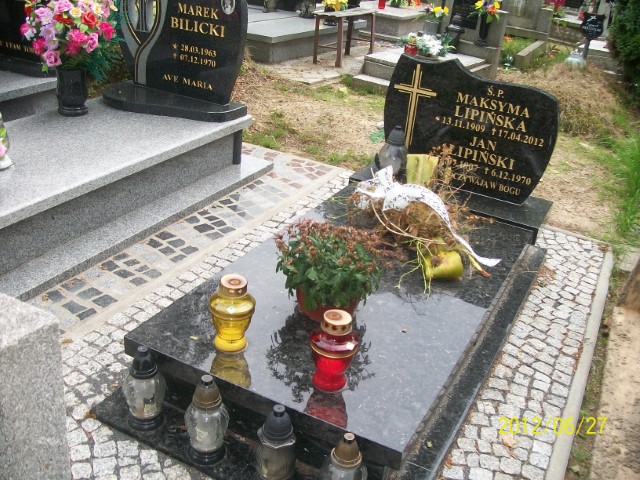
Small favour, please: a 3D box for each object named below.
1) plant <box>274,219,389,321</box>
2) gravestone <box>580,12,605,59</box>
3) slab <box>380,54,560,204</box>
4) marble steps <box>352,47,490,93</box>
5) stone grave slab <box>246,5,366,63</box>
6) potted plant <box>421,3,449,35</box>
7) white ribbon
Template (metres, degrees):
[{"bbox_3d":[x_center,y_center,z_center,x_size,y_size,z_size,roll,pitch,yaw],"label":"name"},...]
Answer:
[{"bbox_3d":[0.033,0.111,2.116,0.340,0.280,0.320,4,26,-2],"label":"plant"},{"bbox_3d":[3.276,-2.442,8.028,0.275,0.560,0.060,22,30,31],"label":"gravestone"},{"bbox_3d":[0.683,-0.521,3.100,0.799,0.585,0.070,17,28,23],"label":"slab"},{"bbox_3d":[0.986,-1.601,6.376,0.820,0.260,1.250,20,29,28],"label":"marble steps"},{"bbox_3d":[-0.557,-2.505,7.960,1.500,0.260,2.200,19,29,25],"label":"stone grave slab"},{"bbox_3d":[1.215,-2.362,7.080,0.280,0.300,0.260,20,29,28],"label":"potted plant"},{"bbox_3d":[0.438,-0.118,2.730,0.660,0.230,0.280,17,28,23],"label":"white ribbon"}]

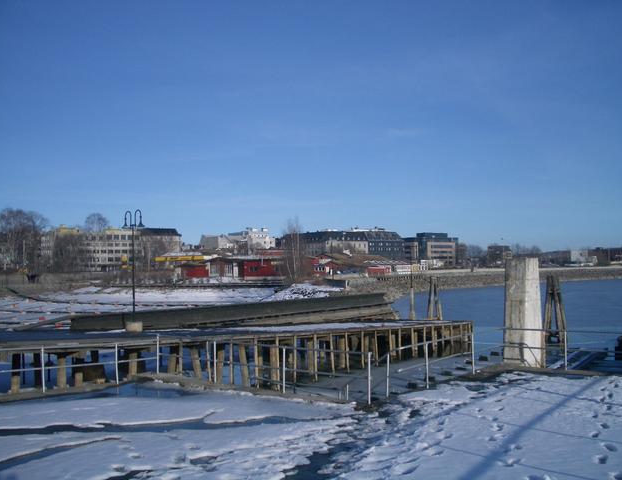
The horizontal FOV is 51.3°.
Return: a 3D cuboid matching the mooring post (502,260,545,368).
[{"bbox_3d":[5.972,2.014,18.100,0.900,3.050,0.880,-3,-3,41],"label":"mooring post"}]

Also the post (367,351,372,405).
[{"bbox_3d":[1.206,2.832,13.250,0.050,1.080,0.050,-1,-2,6],"label":"post"}]

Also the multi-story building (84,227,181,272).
[{"bbox_3d":[-75.858,4.037,275.000,39.000,19.300,16.000,0,-2,-23],"label":"multi-story building"}]

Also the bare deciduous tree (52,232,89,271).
[{"bbox_3d":[-82.105,4.250,220.000,11.500,13.600,10.500,0,-2,-21],"label":"bare deciduous tree"}]

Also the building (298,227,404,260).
[{"bbox_3d":[22.891,2.028,375.000,54.000,19.500,30.000,-1,-2,14],"label":"building"}]

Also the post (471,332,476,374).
[{"bbox_3d":[4.181,2.933,16.650,0.050,1.070,0.050,-1,-2,14],"label":"post"}]

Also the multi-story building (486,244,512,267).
[{"bbox_3d":[97.068,8.024,335.000,12.500,11.600,11.000,-1,-2,12],"label":"multi-story building"}]

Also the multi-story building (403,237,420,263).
[{"bbox_3d":[54.358,5.138,350.000,8.700,14.200,12.000,-1,-2,6],"label":"multi-story building"}]

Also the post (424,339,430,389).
[{"bbox_3d":[2.707,2.921,15.000,0.050,1.070,0.050,-1,-2,14],"label":"post"}]

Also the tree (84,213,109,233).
[{"bbox_3d":[-96.129,-4.706,290.000,11.500,15.500,11.000,0,-2,-18],"label":"tree"}]

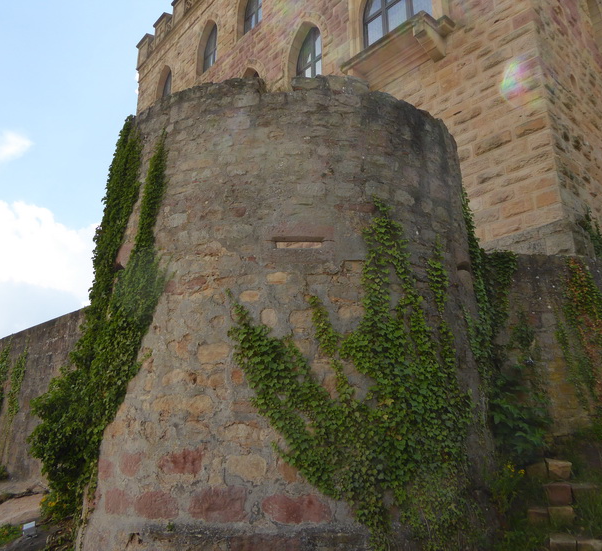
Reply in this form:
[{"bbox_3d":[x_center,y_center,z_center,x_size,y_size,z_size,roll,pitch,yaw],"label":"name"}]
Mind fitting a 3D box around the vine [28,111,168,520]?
[{"bbox_3d":[-2.323,0.202,6.138,0.950,5.050,1.600,12,-19,-36],"label":"vine"}]

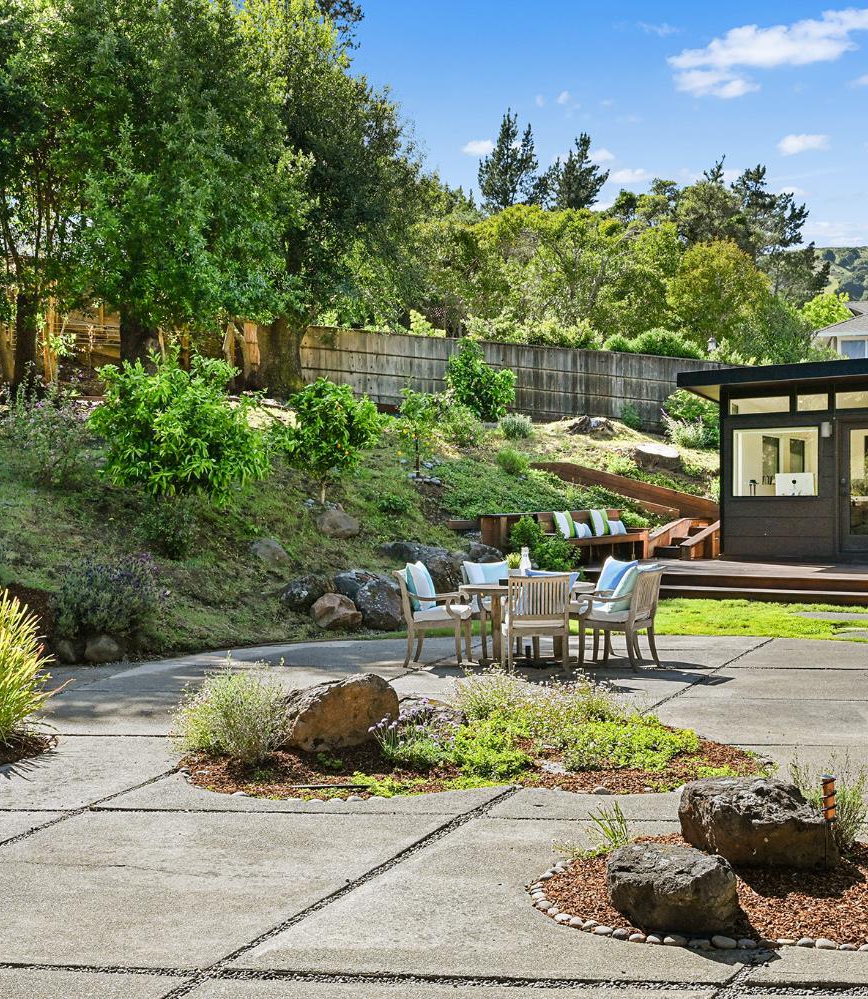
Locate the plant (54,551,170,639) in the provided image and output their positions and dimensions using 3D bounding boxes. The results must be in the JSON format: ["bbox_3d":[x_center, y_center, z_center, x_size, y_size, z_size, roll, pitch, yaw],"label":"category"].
[{"bbox_3d":[-3.258,0.973,13.402,1.150,0.880,1.000,0,0,-11],"label":"plant"}]

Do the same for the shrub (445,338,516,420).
[{"bbox_3d":[0.910,-2.363,26.200,1.350,1.600,1.300,0,0,0],"label":"shrub"}]

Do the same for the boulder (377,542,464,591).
[{"bbox_3d":[-0.188,0.880,17.100,1.100,0.700,0.800,0,0,0],"label":"boulder"}]

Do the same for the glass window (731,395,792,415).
[{"bbox_3d":[5.126,-1.465,20.897,0.970,0.260,0.060,0,0,35],"label":"glass window"}]

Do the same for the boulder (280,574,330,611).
[{"bbox_3d":[-1.509,1.098,15.600,0.610,0.440,0.500,0,0,0],"label":"boulder"}]

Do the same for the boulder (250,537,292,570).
[{"bbox_3d":[-2.061,0.672,16.800,0.550,0.420,0.450,0,0,0],"label":"boulder"}]

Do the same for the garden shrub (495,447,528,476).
[{"bbox_3d":[1.404,-0.686,24.000,0.600,0.510,0.560,0,0,0],"label":"garden shrub"}]

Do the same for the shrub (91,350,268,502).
[{"bbox_3d":[-3.481,-1.001,18.200,2.300,2.050,2.100,0,0,0],"label":"shrub"}]

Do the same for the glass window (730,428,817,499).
[{"bbox_3d":[5.538,-0.598,21.600,1.470,1.120,0.080,0,0,38],"label":"glass window"}]

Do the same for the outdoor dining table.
[{"bbox_3d":[0.898,1.182,12.903,1.280,0.730,1.280,0,0,0],"label":"outdoor dining table"}]

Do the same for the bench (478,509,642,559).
[{"bbox_3d":[2.130,0.660,20.100,0.650,0.830,4.900,0,0,29],"label":"bench"}]

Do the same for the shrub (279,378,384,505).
[{"bbox_3d":[-1.454,-0.844,19.000,1.420,1.780,1.400,0,0,-4],"label":"shrub"}]

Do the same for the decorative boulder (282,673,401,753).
[{"bbox_3d":[-0.606,1.334,8.450,0.760,0.460,0.560,0,0,0],"label":"decorative boulder"}]

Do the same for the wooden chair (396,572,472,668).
[{"bbox_3d":[0.005,1.121,12.500,0.630,0.890,0.580,0,0,13],"label":"wooden chair"}]

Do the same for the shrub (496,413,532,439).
[{"bbox_3d":[1.657,-1.500,27.500,0.730,0.560,0.680,0,0,0],"label":"shrub"}]

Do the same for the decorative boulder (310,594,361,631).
[{"bbox_3d":[-1.109,1.284,15.200,0.560,0.430,0.460,0,0,0],"label":"decorative boulder"}]

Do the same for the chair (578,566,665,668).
[{"bbox_3d":[1.720,1.098,12.352,0.610,0.890,0.600,0,0,41],"label":"chair"}]

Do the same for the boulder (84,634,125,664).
[{"bbox_3d":[-3.144,1.430,12.703,0.380,0.300,0.320,0,0,-11],"label":"boulder"}]

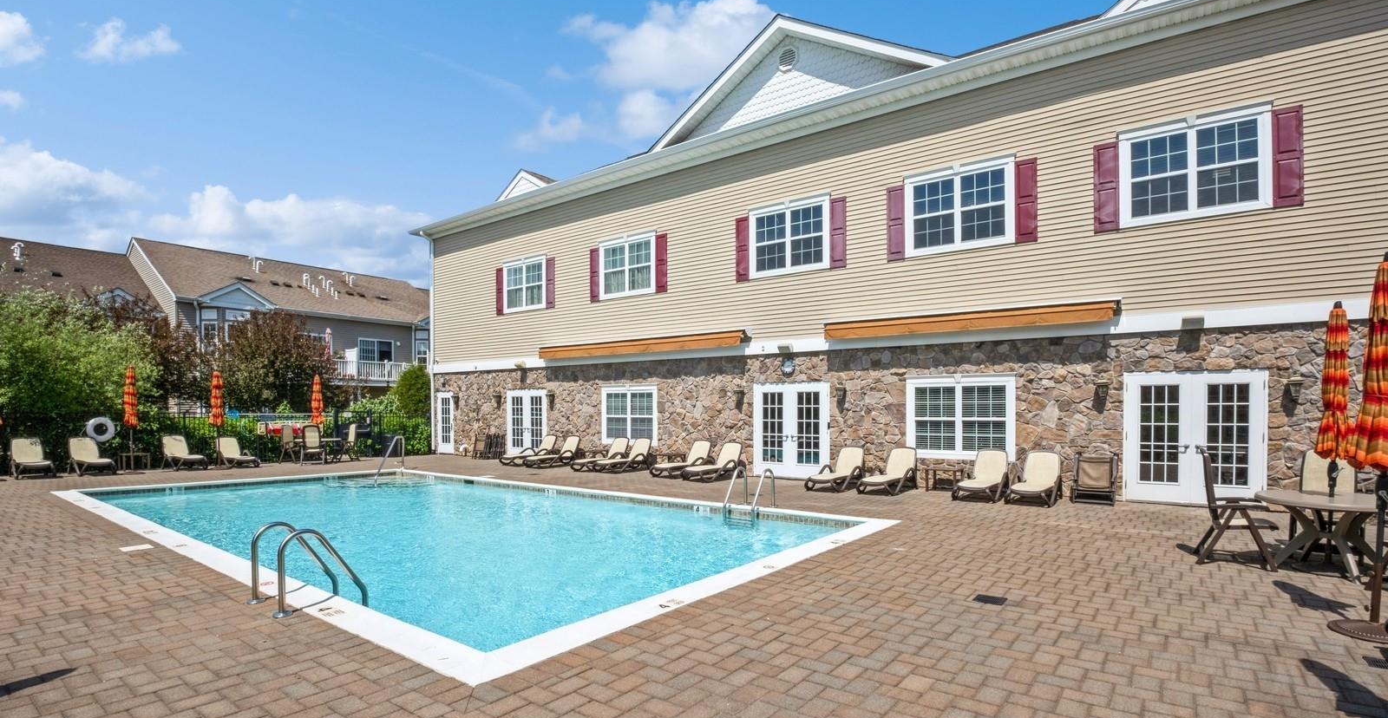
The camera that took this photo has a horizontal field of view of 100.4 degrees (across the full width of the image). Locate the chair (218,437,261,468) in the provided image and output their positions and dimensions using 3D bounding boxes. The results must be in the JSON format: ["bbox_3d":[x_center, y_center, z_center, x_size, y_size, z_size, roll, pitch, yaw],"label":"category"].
[{"bbox_3d":[-12.662,2.554,16.051,1.680,0.840,0.710,-4,-6,37],"label":"chair"}]

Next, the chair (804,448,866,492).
[{"bbox_3d":[2.874,2.188,11.558,0.710,0.790,1.650,-4,-6,37],"label":"chair"}]

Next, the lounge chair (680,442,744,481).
[{"bbox_3d":[0.444,2.326,13.145,0.710,0.790,1.650,-4,-6,37],"label":"lounge chair"}]

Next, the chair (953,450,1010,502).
[{"bbox_3d":[5.171,2.083,10.358,0.710,0.790,1.650,-4,-6,39],"label":"chair"}]

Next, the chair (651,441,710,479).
[{"bbox_3d":[-0.259,2.381,13.770,0.710,0.790,1.650,-4,-6,38],"label":"chair"}]

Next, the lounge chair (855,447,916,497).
[{"bbox_3d":[3.762,2.149,11.115,0.710,0.790,1.650,-4,-7,40],"label":"lounge chair"}]

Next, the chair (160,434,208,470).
[{"bbox_3d":[-13.625,2.487,15.482,1.680,0.840,0.710,-3,-6,34],"label":"chair"}]

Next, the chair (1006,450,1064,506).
[{"bbox_3d":[5.855,2.044,9.911,0.710,0.790,1.650,-4,-7,41],"label":"chair"}]

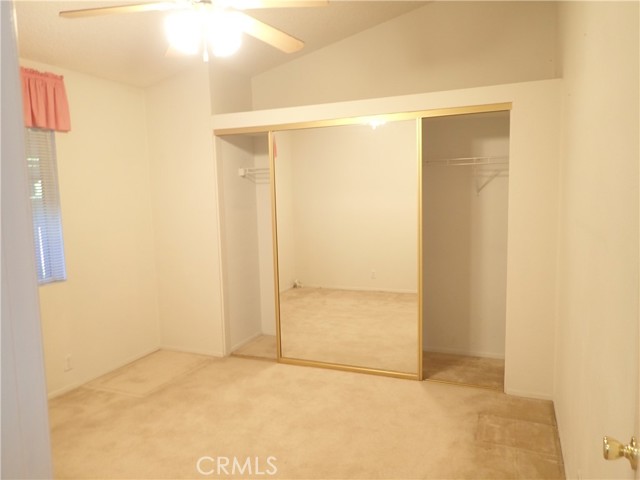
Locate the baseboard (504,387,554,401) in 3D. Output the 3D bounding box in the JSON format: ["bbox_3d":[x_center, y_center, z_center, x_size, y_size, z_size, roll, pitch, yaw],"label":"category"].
[{"bbox_3d":[1.497,1.102,3.318,0.315,0.045,0.013,1,6,23],"label":"baseboard"}]

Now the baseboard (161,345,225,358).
[{"bbox_3d":[-1.234,1.069,4.435,0.733,0.045,0.013,1,6,23],"label":"baseboard"}]

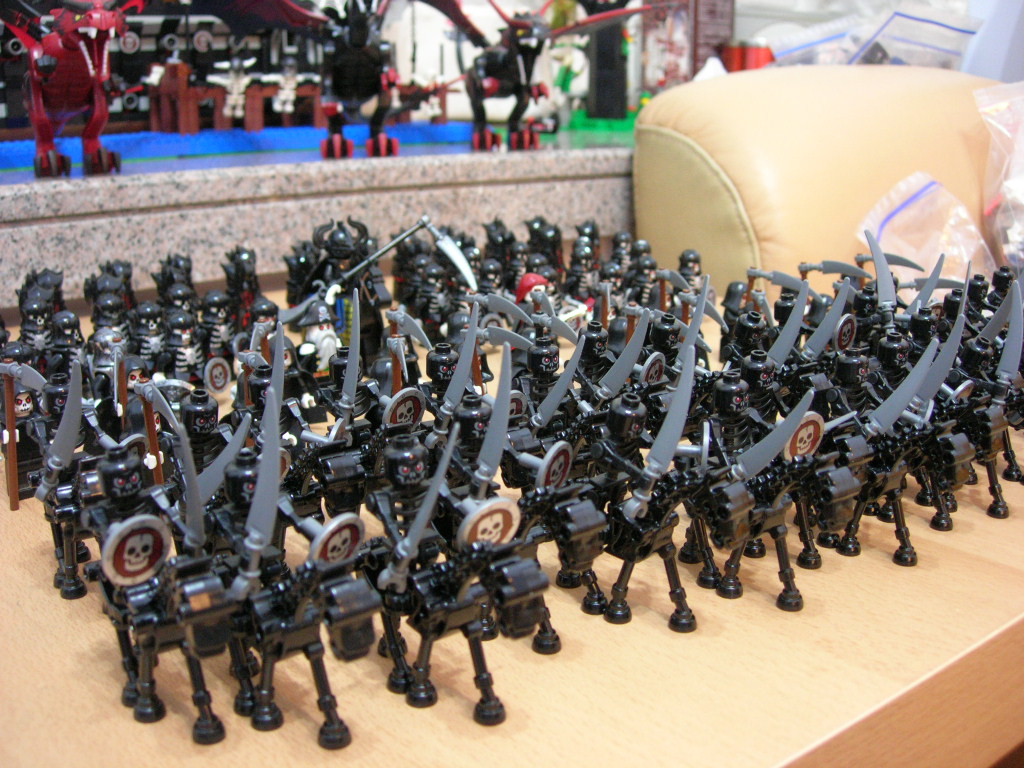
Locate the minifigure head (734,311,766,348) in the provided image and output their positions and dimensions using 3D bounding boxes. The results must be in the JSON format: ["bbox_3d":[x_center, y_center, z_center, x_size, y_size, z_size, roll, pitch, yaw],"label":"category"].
[{"bbox_3d":[0.085,-0.019,0.402,0.010,0.011,0.010,3,21,-33],"label":"minifigure head"}]

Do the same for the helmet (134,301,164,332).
[{"bbox_3d":[-0.187,-0.034,0.580,0.014,0.015,0.015,-8,17,-28],"label":"helmet"}]

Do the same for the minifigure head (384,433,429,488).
[{"bbox_3d":[-0.026,0.019,0.279,0.010,0.011,0.010,-3,15,1],"label":"minifigure head"}]

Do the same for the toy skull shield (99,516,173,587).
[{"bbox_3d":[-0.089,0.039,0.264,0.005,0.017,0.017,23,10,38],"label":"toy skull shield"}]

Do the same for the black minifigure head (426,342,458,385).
[{"bbox_3d":[-0.022,-0.007,0.358,0.010,0.011,0.010,0,16,0],"label":"black minifigure head"}]

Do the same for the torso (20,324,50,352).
[{"bbox_3d":[-0.231,-0.020,0.546,0.009,0.013,0.017,15,22,41],"label":"torso"}]

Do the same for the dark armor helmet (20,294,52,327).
[{"bbox_3d":[-0.230,-0.034,0.543,0.015,0.013,0.013,14,21,39],"label":"dark armor helmet"}]

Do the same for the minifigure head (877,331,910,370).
[{"bbox_3d":[0.128,-0.011,0.378,0.010,0.011,0.010,0,16,0],"label":"minifigure head"}]

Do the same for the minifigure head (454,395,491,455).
[{"bbox_3d":[-0.011,0.009,0.313,0.010,0.011,0.010,0,15,0],"label":"minifigure head"}]

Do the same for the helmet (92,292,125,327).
[{"bbox_3d":[-0.194,-0.036,0.544,0.015,0.013,0.013,16,22,42],"label":"helmet"}]

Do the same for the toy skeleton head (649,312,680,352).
[{"bbox_3d":[0.055,-0.018,0.402,0.010,0.011,0.010,0,16,0],"label":"toy skeleton head"}]

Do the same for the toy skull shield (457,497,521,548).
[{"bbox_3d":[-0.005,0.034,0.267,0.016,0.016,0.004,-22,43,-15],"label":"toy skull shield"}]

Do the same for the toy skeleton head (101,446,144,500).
[{"bbox_3d":[-0.098,0.022,0.282,0.010,0.011,0.010,-13,21,-36],"label":"toy skeleton head"}]

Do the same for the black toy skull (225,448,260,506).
[{"bbox_3d":[-0.064,0.022,0.271,0.010,0.011,0.010,2,14,0],"label":"black toy skull"}]

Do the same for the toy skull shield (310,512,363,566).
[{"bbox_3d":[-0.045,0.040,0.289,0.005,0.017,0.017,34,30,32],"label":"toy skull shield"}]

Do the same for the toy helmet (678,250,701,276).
[{"bbox_3d":[0.116,-0.079,0.735,0.014,0.015,0.015,-7,16,-24],"label":"toy helmet"}]

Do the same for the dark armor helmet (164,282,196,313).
[{"bbox_3d":[-0.166,-0.043,0.564,0.015,0.013,0.013,16,22,42],"label":"dark armor helmet"}]

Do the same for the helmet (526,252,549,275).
[{"bbox_3d":[0.016,-0.073,0.688,0.013,0.013,0.015,-9,19,-30],"label":"helmet"}]

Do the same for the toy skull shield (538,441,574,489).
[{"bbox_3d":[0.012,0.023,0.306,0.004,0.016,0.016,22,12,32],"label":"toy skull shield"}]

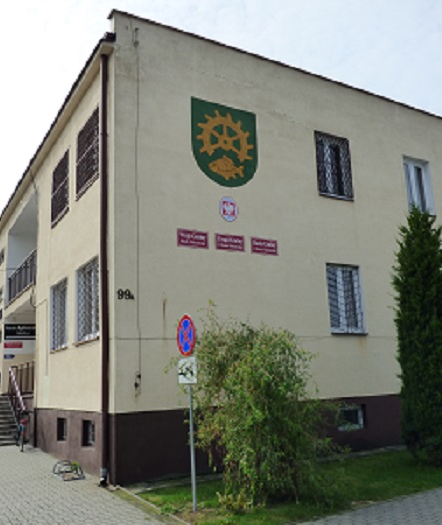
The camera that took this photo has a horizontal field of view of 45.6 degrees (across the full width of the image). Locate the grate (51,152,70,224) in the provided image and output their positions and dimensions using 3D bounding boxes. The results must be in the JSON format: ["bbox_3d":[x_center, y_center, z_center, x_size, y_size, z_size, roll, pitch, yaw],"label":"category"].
[{"bbox_3d":[-4.099,-1.885,13.494,0.060,1.600,1.600,5,-14,-30],"label":"grate"}]

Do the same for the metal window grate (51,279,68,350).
[{"bbox_3d":[-3.859,1.274,12.655,0.060,1.580,1.550,5,-14,-30],"label":"metal window grate"}]

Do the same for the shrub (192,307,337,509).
[{"bbox_3d":[0.637,2.052,7.849,2.000,2.715,1.900,-2,-13,-1],"label":"shrub"}]

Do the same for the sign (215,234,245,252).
[{"bbox_3d":[0.216,-0.417,11.232,0.727,0.328,0.030,5,-15,-30],"label":"sign"}]

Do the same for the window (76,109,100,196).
[{"bbox_3d":[-3.037,-2.496,11.853,0.070,1.518,1.748,5,-15,-30],"label":"window"}]

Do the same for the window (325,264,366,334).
[{"bbox_3d":[2.984,0.895,12.677,1.086,1.674,0.150,5,-15,-30],"label":"window"}]

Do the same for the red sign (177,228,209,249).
[{"bbox_3d":[-0.535,-0.458,10.350,0.670,0.350,0.030,5,-14,-30],"label":"red sign"}]

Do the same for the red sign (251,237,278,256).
[{"bbox_3d":[0.951,-0.335,11.221,0.670,0.350,0.030,5,-14,-30],"label":"red sign"}]

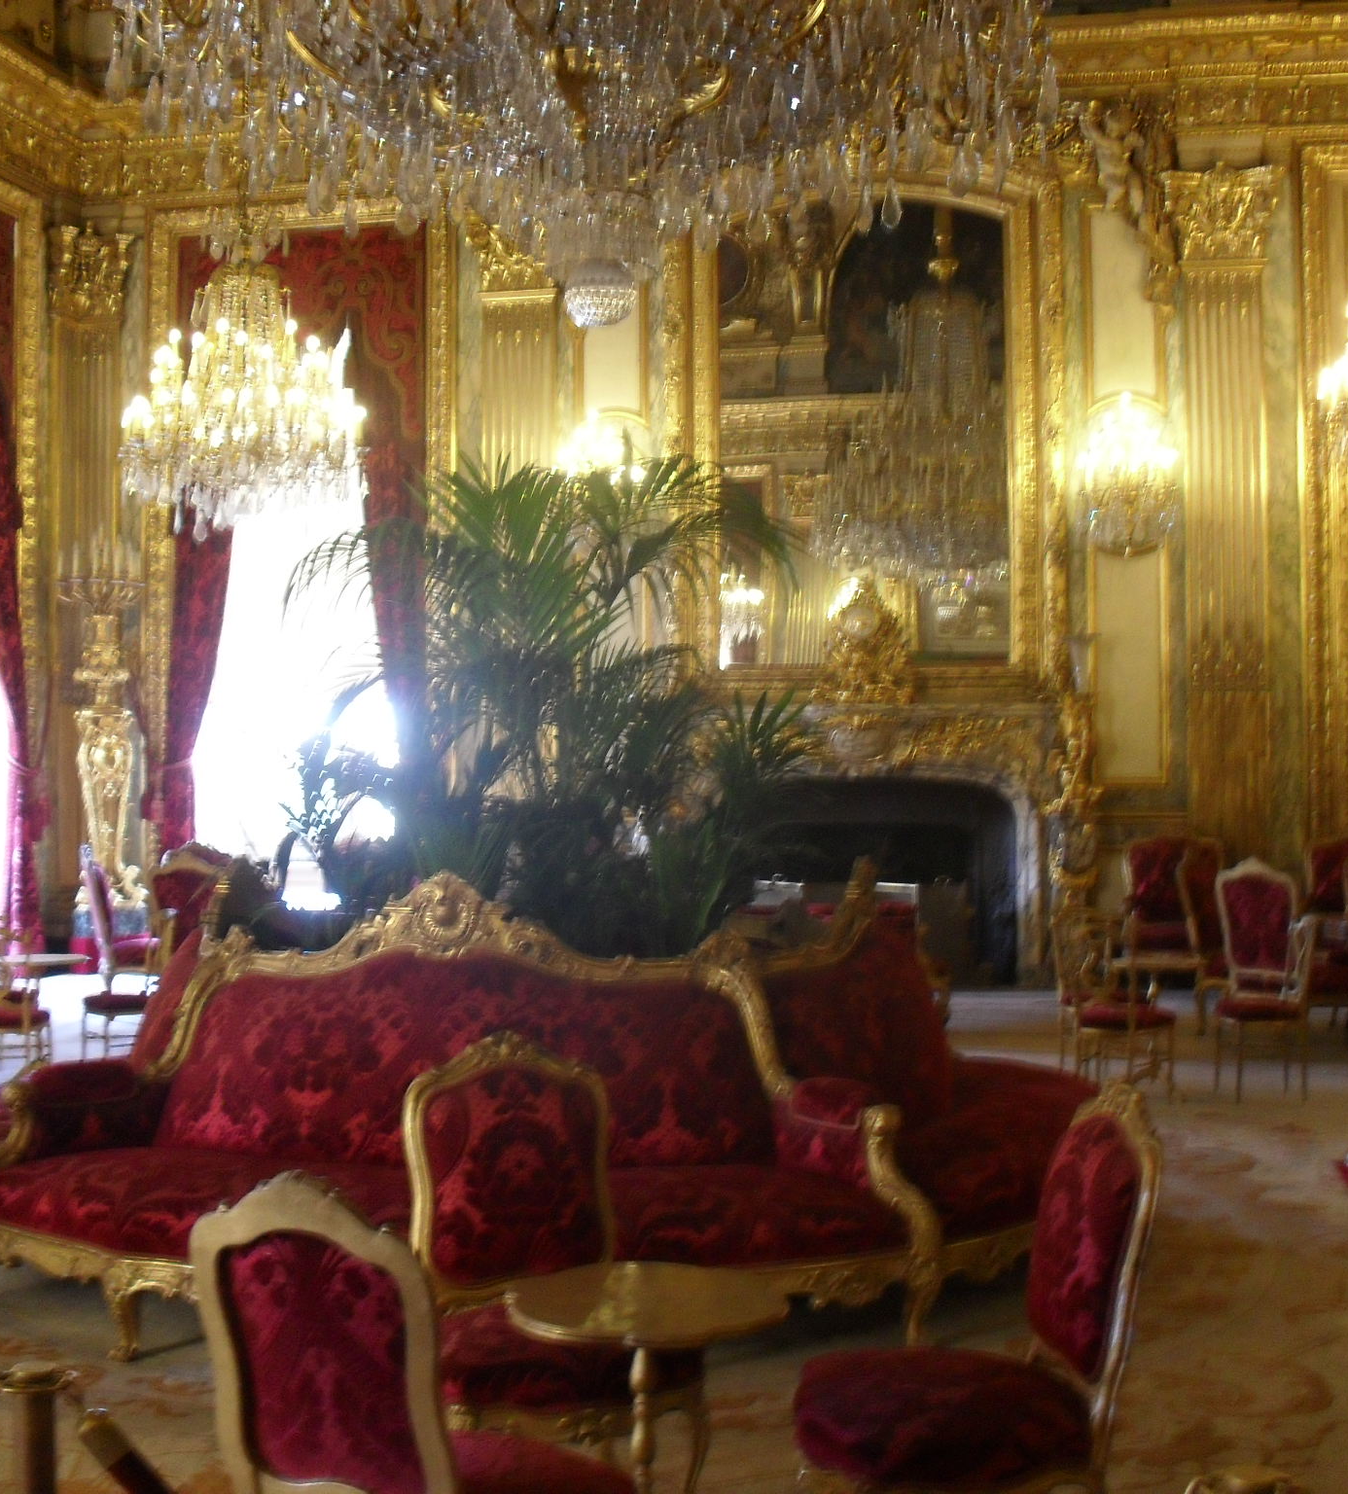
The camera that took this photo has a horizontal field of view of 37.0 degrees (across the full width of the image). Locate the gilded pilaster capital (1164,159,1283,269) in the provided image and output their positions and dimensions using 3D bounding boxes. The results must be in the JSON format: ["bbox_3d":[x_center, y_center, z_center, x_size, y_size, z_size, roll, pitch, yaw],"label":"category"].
[{"bbox_3d":[4.076,-3.950,14.924,0.840,0.760,0.300,-1,-1,9],"label":"gilded pilaster capital"}]

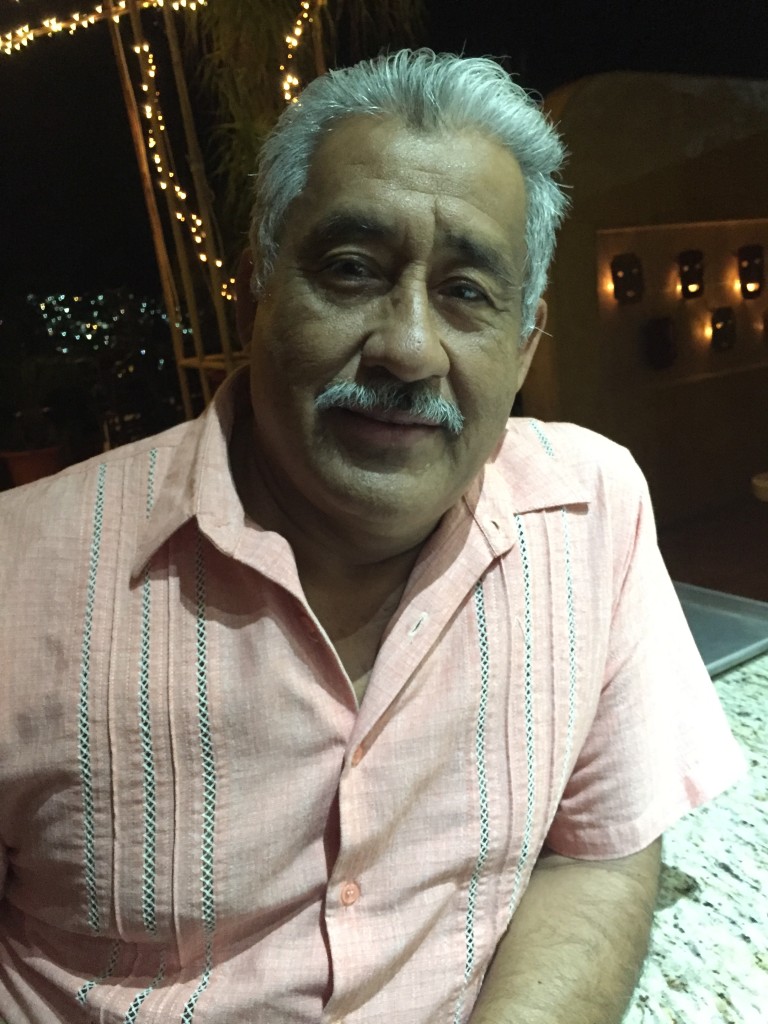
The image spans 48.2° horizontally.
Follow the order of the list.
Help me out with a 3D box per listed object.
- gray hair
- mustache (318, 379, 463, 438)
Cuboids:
[{"bbox_3d":[0.018,-0.184,0.546,0.196,0.190,0.200,9,14,-9],"label":"gray hair"},{"bbox_3d":[0.003,-0.059,0.472,0.081,0.024,0.026,9,14,-9],"label":"mustache"}]

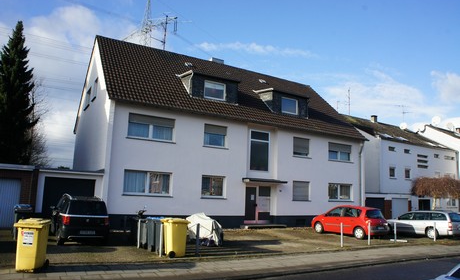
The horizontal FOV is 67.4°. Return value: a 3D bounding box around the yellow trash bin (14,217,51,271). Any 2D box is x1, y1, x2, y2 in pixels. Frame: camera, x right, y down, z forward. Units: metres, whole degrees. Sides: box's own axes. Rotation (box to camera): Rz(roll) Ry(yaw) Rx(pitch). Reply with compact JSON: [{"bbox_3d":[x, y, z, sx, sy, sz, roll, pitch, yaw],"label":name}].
[{"bbox_3d":[-4.700,2.517,8.259,0.580,1.080,0.730,3,-9,-4],"label":"yellow trash bin"}]

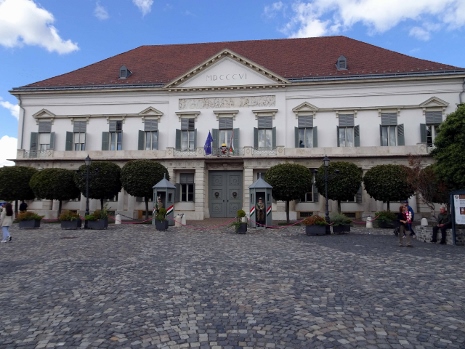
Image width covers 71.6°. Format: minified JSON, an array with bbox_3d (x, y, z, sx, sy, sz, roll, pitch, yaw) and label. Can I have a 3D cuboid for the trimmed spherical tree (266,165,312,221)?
[{"bbox_3d":[4.457,1.471,25.627,3.726,4.786,3.726,0,-5,7],"label":"trimmed spherical tree"}]

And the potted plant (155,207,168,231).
[{"bbox_3d":[-4.137,2.555,18.961,0.700,1.420,0.680,0,-5,7],"label":"potted plant"}]

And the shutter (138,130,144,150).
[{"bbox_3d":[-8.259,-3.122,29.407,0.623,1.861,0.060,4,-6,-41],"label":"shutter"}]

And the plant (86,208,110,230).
[{"bbox_3d":[-8.011,2.616,19.267,1.400,1.320,0.750,0,-5,7],"label":"plant"}]

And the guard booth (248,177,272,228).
[{"bbox_3d":[1.831,1.665,20.759,1.480,3.370,1.300,0,-5,6],"label":"guard booth"}]

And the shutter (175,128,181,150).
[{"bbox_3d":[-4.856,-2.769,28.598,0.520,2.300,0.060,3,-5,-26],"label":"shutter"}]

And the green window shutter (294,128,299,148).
[{"bbox_3d":[5.379,-2.903,27.105,0.570,2.212,0.060,4,-6,-41],"label":"green window shutter"}]

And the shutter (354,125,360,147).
[{"bbox_3d":[10.444,-2.880,26.857,0.520,2.300,0.060,-4,-7,41],"label":"shutter"}]

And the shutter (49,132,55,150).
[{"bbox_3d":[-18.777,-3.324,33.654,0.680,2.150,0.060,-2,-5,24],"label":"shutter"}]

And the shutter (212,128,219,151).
[{"bbox_3d":[-1.419,-2.768,27.901,0.570,2.355,0.060,1,-5,-12],"label":"shutter"}]

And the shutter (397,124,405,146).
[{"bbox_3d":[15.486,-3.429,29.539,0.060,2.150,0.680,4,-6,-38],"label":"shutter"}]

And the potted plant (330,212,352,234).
[{"bbox_3d":[5.826,2.628,17.240,1.060,1.080,0.750,0,-5,6],"label":"potted plant"}]

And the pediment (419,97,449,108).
[{"bbox_3d":[18.370,-6.594,29.569,2.584,1.005,0.400,0,-5,7],"label":"pediment"}]

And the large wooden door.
[{"bbox_3d":[-0.559,1.727,28.188,2.980,4.119,0.150,0,-5,6],"label":"large wooden door"}]

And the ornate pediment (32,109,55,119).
[{"bbox_3d":[-17.421,-5.622,29.869,2.050,0.851,0.380,0,-5,6],"label":"ornate pediment"}]

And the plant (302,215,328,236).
[{"bbox_3d":[4.119,2.527,16.044,1.200,0.987,0.750,0,-5,6],"label":"plant"}]

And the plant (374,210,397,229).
[{"bbox_3d":[9.950,2.834,20.767,1.180,1.110,0.650,0,-5,6],"label":"plant"}]

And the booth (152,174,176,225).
[{"bbox_3d":[-4.610,1.697,21.834,1.600,3.543,1.420,0,-5,4],"label":"booth"}]

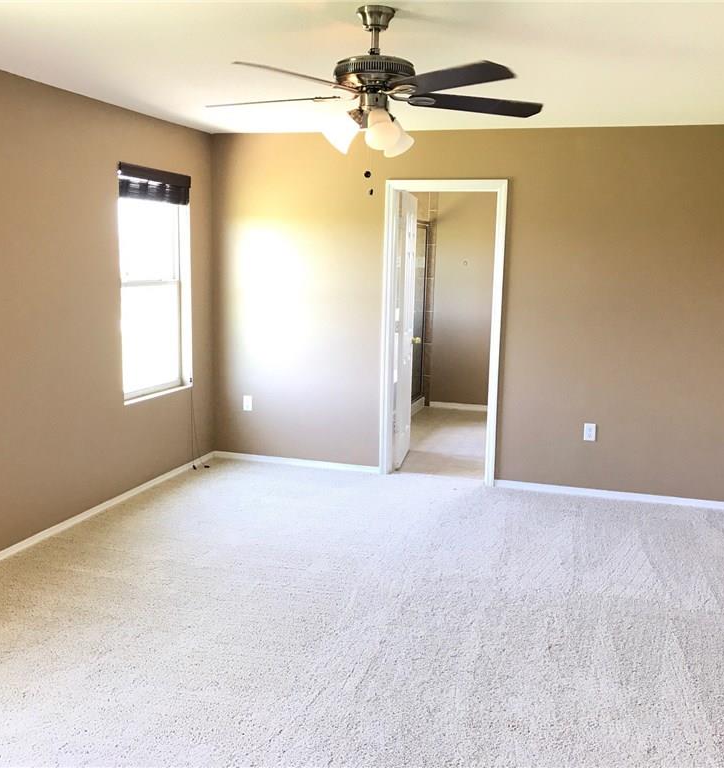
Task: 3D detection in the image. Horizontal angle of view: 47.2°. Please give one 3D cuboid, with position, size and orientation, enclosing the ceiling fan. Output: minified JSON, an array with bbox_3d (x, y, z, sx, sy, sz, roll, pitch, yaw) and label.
[{"bbox_3d":[0.031,-1.066,2.943,1.280,0.500,1.280,4,9,17],"label":"ceiling fan"}]

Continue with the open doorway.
[{"bbox_3d":[0.566,-0.356,5.862,0.845,2.105,0.140,4,9,17],"label":"open doorway"}]

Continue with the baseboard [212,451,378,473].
[{"bbox_3d":[-0.519,0.591,6.281,1.344,0.060,0.018,4,9,17],"label":"baseboard"}]

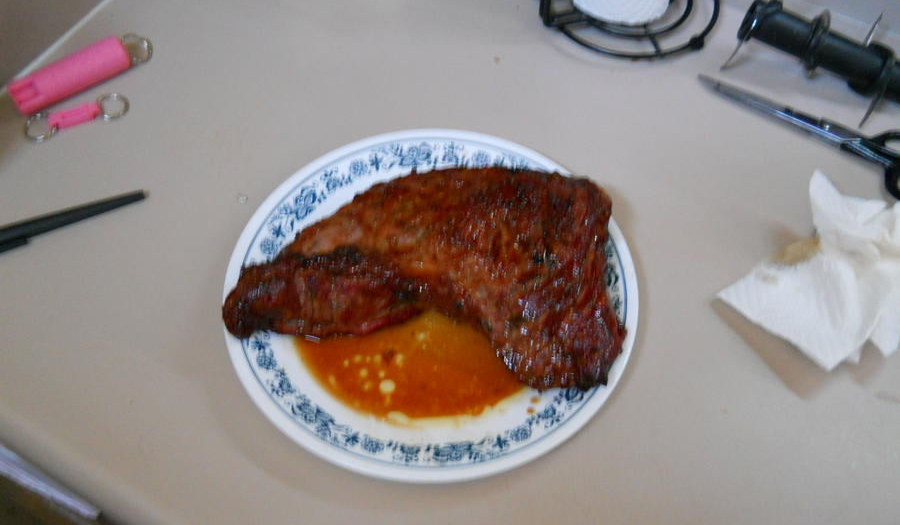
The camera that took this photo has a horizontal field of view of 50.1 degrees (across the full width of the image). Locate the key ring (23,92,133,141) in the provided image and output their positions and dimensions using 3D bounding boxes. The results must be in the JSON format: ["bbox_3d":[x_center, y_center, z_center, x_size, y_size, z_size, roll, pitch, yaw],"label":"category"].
[{"bbox_3d":[-0.275,-0.108,0.710,0.075,0.009,0.028,-21,59,-13],"label":"key ring"}]

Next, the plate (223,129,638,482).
[{"bbox_3d":[-0.012,0.020,0.615,0.260,0.023,0.260,0,56,0],"label":"plate"}]

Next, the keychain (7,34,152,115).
[{"bbox_3d":[-0.277,-0.143,0.723,0.102,0.026,0.026,-32,62,-19],"label":"keychain"}]

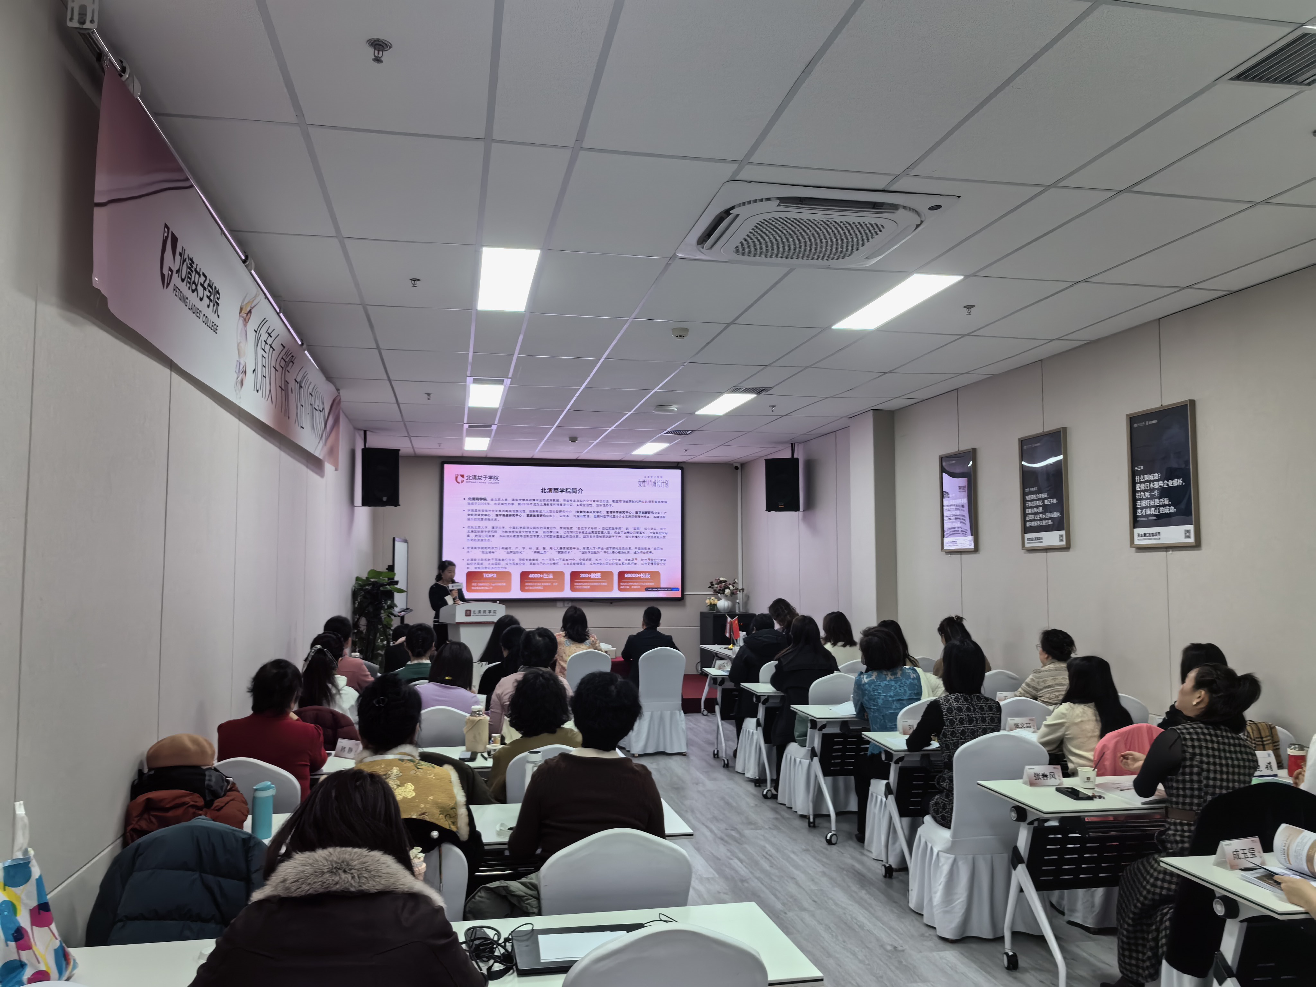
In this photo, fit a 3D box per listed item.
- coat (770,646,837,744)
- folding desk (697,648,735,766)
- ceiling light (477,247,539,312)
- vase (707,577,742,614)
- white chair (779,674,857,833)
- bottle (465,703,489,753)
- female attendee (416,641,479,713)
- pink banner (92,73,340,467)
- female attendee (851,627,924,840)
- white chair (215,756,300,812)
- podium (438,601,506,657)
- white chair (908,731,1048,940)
[{"bbox_3d":[1.008,1.401,7.172,0.450,0.710,0.420,2,-4,-19],"label":"coat"},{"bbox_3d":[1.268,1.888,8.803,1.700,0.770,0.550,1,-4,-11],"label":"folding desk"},{"bbox_3d":[-0.789,-1.105,5.319,0.280,0.040,1.180,1,-4,-11],"label":"ceiling light"},{"bbox_3d":[0.880,1.348,13.571,0.440,0.455,0.370,1,-4,-11],"label":"vase"},{"bbox_3d":[1.171,1.688,7.105,0.480,0.900,0.530,1,-4,-11],"label":"white chair"},{"bbox_3d":[-0.844,1.091,4.793,0.110,0.215,0.100,1,-4,-11],"label":"bottle"},{"bbox_3d":[-1.132,1.419,5.624,0.430,1.220,0.700,1,-4,-11],"label":"female attendee"},{"bbox_3d":[-2.047,-0.675,5.519,0.080,0.660,5.600,1,-4,-11],"label":"pink banner"},{"bbox_3d":[1.315,1.397,5.876,0.480,1.260,0.720,1,-4,-14],"label":"female attendee"},{"bbox_3d":[-1.589,1.441,4.006,0.440,0.900,0.520,1,-4,-11],"label":"white chair"},{"bbox_3d":[-2.043,1.737,11.325,0.600,1.070,0.470,3,-5,-32],"label":"podium"},{"bbox_3d":[1.442,1.509,4.688,0.475,0.910,0.530,1,-4,-11],"label":"white chair"}]

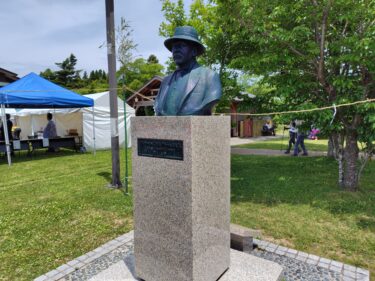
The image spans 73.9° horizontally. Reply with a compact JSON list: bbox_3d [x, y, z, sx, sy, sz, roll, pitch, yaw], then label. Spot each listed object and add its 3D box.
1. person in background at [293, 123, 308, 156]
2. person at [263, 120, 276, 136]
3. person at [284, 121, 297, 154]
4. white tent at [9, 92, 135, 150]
[{"bbox_3d":[4.944,-0.091,10.850,0.650,1.530,0.500,1,5,14],"label":"person in background"},{"bbox_3d":[6.773,-0.988,20.500,0.900,1.270,0.550,1,5,17],"label":"person"},{"bbox_3d":[4.655,-0.152,11.150,0.650,1.530,0.500,1,5,14],"label":"person"},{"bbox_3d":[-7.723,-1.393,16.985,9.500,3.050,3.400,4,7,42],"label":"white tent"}]

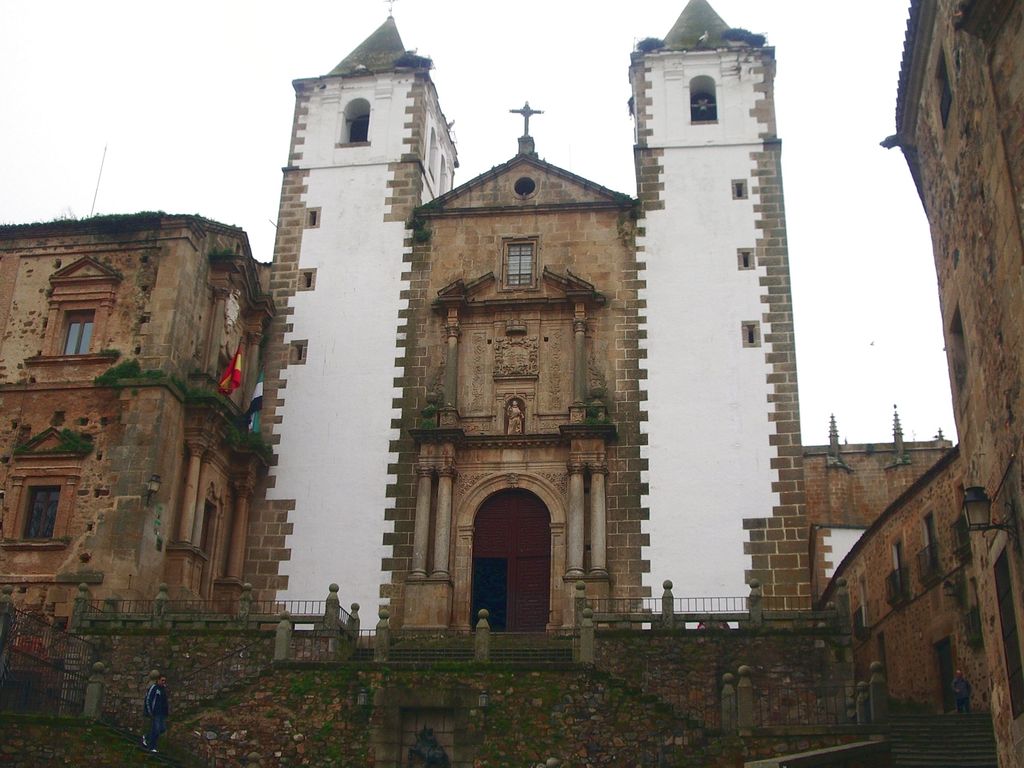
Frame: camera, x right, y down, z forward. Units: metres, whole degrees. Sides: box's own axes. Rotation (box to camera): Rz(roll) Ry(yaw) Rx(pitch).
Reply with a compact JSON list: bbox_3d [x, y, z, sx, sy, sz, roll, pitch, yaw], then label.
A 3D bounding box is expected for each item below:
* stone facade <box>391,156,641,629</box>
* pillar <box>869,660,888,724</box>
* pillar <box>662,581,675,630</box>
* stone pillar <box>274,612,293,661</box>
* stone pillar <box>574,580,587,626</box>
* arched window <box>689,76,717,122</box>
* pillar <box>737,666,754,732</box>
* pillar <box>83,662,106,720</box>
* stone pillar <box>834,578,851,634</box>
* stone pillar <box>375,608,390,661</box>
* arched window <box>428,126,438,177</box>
[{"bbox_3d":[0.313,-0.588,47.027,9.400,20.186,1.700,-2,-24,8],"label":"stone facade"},{"bbox_3d":[7.837,6.620,26.033,0.320,1.319,0.320,-2,-24,8],"label":"pillar"},{"bbox_3d":[4.182,5.913,32.416,0.300,1.340,0.300,-2,-22,8],"label":"pillar"},{"bbox_3d":[-5.822,6.433,30.839,0.300,1.300,0.300,-2,-22,8],"label":"stone pillar"},{"bbox_3d":[1.844,5.914,32.592,0.300,1.292,0.300,-2,-24,8],"label":"stone pillar"},{"bbox_3d":[8.137,-11.990,51.543,1.046,2.397,0.500,-1,-24,7],"label":"arched window"},{"bbox_3d":[5.053,6.751,26.160,0.300,1.340,0.300,-2,-22,8],"label":"pillar"},{"bbox_3d":[-9.915,7.282,28.801,0.300,1.320,0.300,-2,-22,8],"label":"pillar"},{"bbox_3d":[8.612,5.753,31.675,0.300,1.426,0.300,-2,-24,8],"label":"stone pillar"},{"bbox_3d":[-3.220,6.266,30.245,0.310,1.324,0.310,-2,-24,8],"label":"stone pillar"},{"bbox_3d":[-3.620,-10.250,54.336,0.450,2.350,1.150,-2,-24,8],"label":"arched window"}]

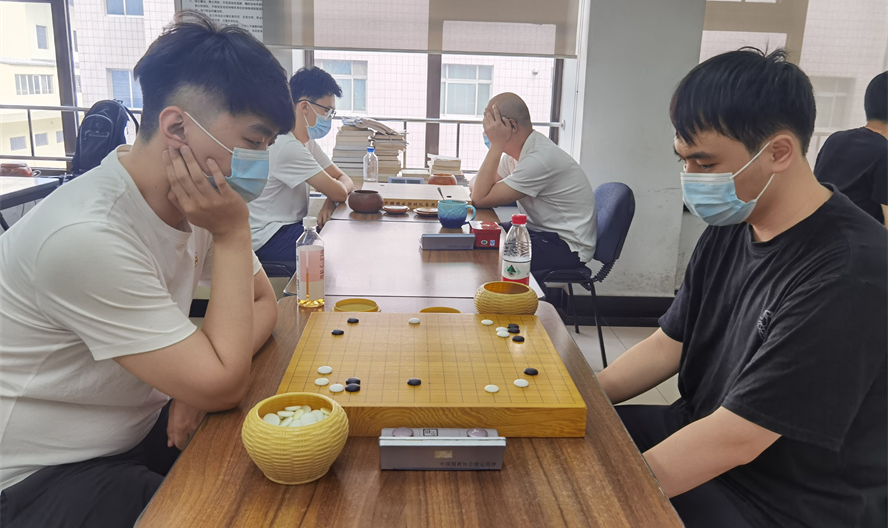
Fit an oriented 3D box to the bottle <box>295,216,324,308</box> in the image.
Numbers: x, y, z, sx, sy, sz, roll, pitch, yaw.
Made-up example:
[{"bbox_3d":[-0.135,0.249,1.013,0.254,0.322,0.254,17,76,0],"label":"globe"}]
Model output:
[{"bbox_3d":[-0.307,-0.007,1.583,0.062,0.200,0.062,1,14,-3],"label":"bottle"}]

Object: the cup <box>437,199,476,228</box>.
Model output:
[{"bbox_3d":[0.047,-0.179,2.511,0.138,0.090,0.106,1,14,-3],"label":"cup"}]

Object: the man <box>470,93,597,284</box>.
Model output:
[{"bbox_3d":[0.400,-0.161,3.219,0.660,1.220,0.500,1,14,-3],"label":"man"}]

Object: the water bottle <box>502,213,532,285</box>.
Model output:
[{"bbox_3d":[0.170,-0.005,1.595,0.065,0.217,0.065,1,14,-3],"label":"water bottle"}]

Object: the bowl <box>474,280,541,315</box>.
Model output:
[{"bbox_3d":[0.135,0.090,1.490,0.137,0.084,0.137,2,14,0],"label":"bowl"}]

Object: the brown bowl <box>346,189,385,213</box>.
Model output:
[{"bbox_3d":[-0.308,-0.249,2.761,0.139,0.080,0.139,1,14,-3],"label":"brown bowl"}]

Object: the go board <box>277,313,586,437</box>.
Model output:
[{"bbox_3d":[-0.028,0.177,1.208,0.455,0.048,0.418,1,14,-3],"label":"go board"}]

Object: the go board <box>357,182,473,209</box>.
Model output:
[{"bbox_3d":[-0.120,-0.296,3.036,0.458,0.044,0.420,2,14,0],"label":"go board"}]

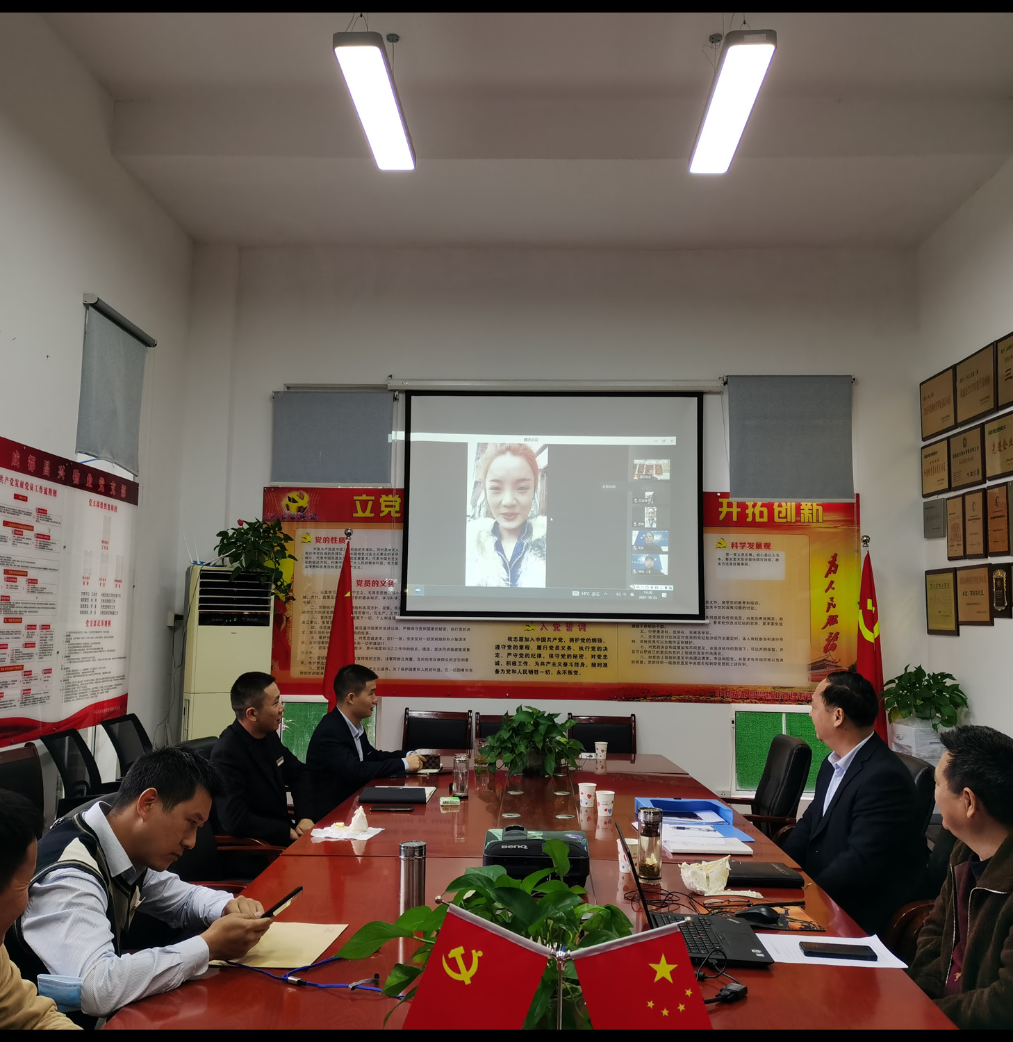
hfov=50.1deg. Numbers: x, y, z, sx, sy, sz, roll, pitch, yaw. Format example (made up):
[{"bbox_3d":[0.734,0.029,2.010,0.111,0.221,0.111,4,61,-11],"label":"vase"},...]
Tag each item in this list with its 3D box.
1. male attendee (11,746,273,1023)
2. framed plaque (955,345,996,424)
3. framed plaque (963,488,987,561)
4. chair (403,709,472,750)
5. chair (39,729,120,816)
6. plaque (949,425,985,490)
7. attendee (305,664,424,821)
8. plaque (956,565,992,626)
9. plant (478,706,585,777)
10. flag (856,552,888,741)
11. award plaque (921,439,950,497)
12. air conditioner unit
[{"bbox_3d":[-0.746,1.132,2.401,0.740,1.250,0.600,0,-5,9],"label":"male attendee"},{"bbox_3d":[2.911,-0.833,6.725,0.025,0.413,0.578,1,-5,0],"label":"framed plaque"},{"bbox_3d":[2.875,0.022,6.644,0.022,0.410,0.275,1,-6,2],"label":"framed plaque"},{"bbox_3d":[-0.449,1.629,6.519,0.460,0.941,0.560,1,-5,2],"label":"chair"},{"bbox_3d":[-1.792,1.474,4.993,0.600,0.960,0.550,1,-5,2],"label":"chair"},{"bbox_3d":[2.883,-0.387,6.775,0.022,0.353,0.485,1,-6,2],"label":"plaque"},{"bbox_3d":[-0.665,1.335,5.208,0.630,1.285,0.520,1,-5,-4],"label":"attendee"},{"bbox_3d":[2.895,0.463,6.699,0.025,0.367,0.513,1,-5,0],"label":"plaque"},{"bbox_3d":[0.123,1.081,5.353,0.530,0.330,0.480,1,-5,2],"label":"plant"},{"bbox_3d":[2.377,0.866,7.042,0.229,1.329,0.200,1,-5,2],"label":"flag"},{"bbox_3d":[2.715,-0.327,6.833,0.020,0.327,0.450,1,-5,1],"label":"award plaque"},{"bbox_3d":[-1.804,1.219,6.986,0.500,1.830,0.320,4,-7,-31],"label":"air conditioner unit"}]

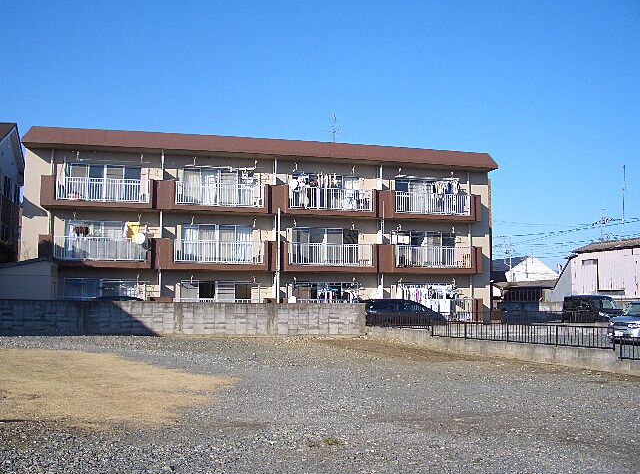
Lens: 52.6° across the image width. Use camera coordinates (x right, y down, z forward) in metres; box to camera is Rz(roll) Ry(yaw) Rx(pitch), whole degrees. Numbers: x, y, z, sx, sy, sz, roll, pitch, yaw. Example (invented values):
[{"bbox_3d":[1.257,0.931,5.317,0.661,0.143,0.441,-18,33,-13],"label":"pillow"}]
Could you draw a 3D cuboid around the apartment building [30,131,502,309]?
[{"bbox_3d":[-3.183,0.335,36.031,23.400,9.300,10.500,2,-6,-13],"label":"apartment building"}]

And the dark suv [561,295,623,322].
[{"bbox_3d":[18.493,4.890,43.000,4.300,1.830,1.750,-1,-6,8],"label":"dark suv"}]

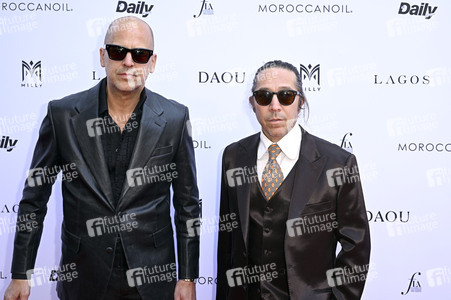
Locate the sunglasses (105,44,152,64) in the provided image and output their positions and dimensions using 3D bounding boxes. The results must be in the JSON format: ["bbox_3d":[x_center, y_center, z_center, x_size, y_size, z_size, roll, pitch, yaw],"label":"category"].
[{"bbox_3d":[-0.315,-0.307,1.841,0.147,0.050,0.145,6,5,-12],"label":"sunglasses"}]

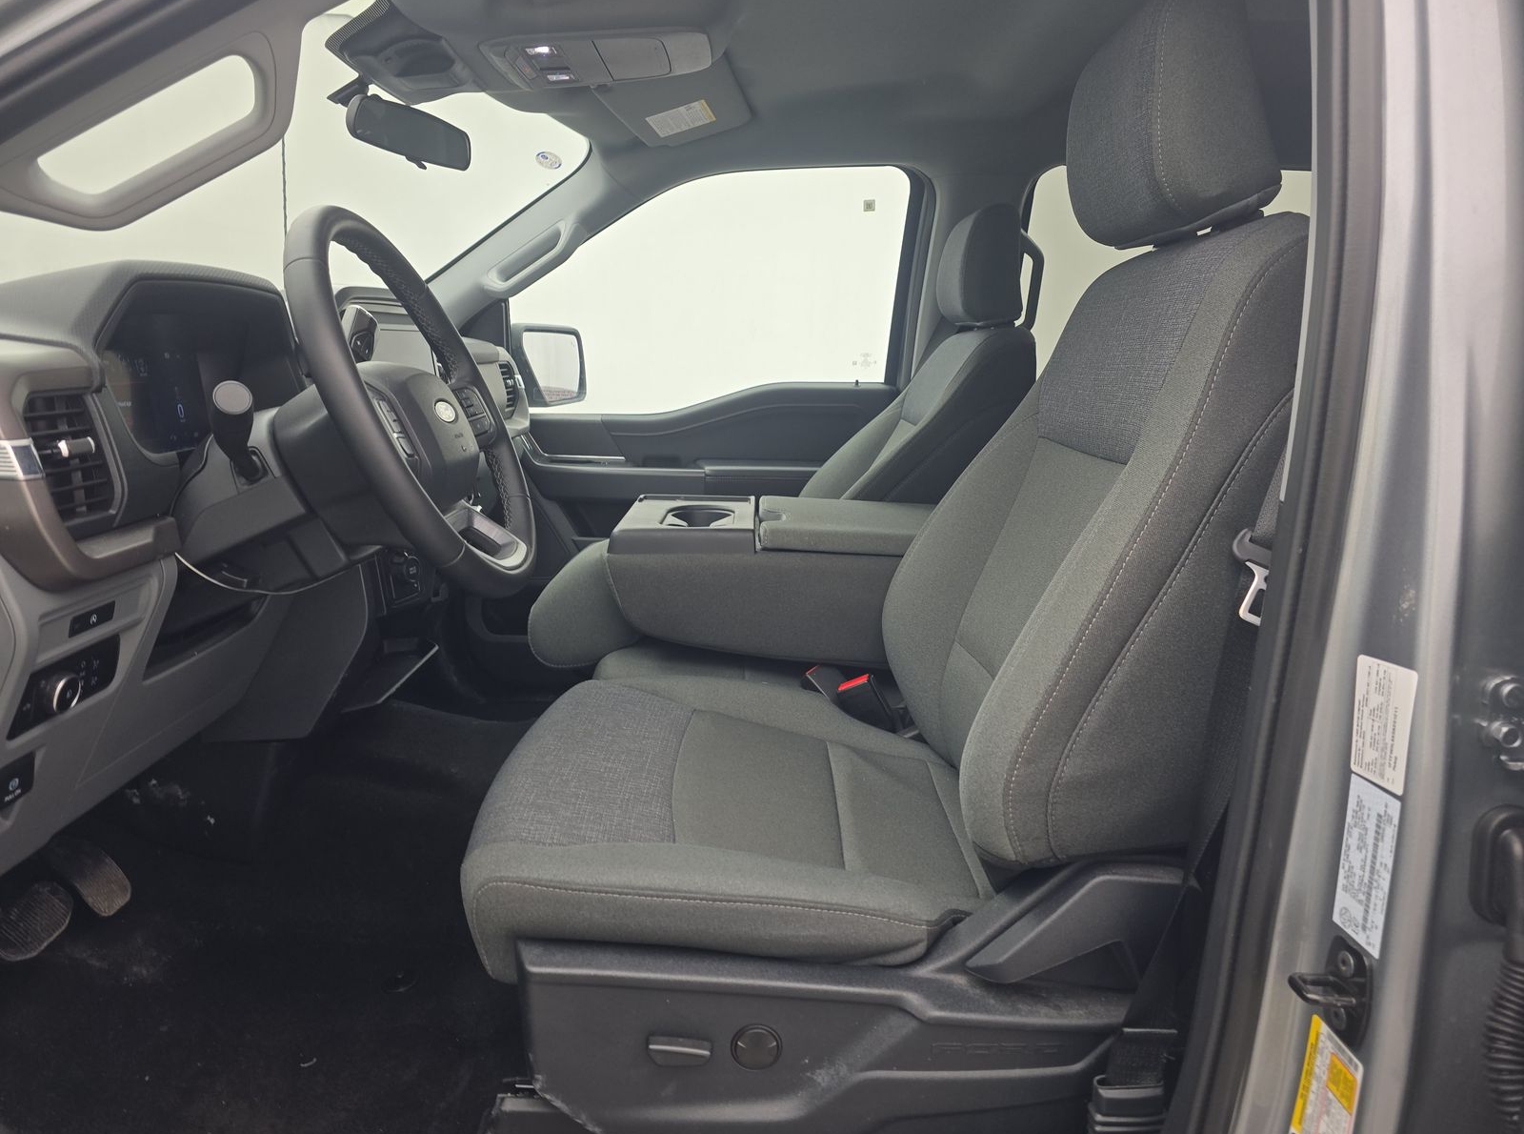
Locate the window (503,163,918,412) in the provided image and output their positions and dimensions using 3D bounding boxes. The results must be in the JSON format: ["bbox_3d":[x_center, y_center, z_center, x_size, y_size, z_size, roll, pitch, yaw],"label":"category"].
[{"bbox_3d":[-0.133,-0.558,2.100,0.850,0.505,0.050,0,30,0],"label":"window"}]

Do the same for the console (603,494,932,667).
[{"bbox_3d":[0.063,0.004,1.401,0.520,0.178,0.300,3,12,-1],"label":"console"}]

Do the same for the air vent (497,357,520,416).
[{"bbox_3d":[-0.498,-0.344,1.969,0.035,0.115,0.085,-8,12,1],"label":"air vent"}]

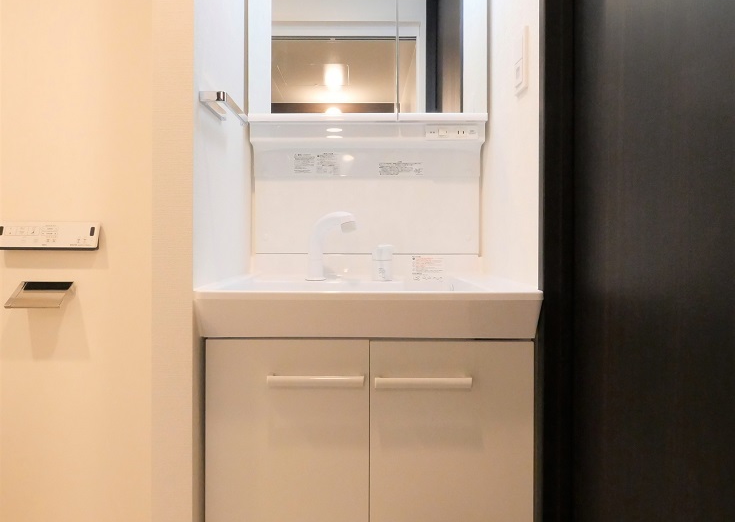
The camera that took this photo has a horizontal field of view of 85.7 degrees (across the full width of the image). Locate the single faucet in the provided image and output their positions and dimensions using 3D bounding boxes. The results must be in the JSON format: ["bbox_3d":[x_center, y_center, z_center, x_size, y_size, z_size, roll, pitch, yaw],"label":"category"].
[{"bbox_3d":[-0.083,-0.031,0.910,0.150,0.160,0.052,0,0,44],"label":"single faucet"}]

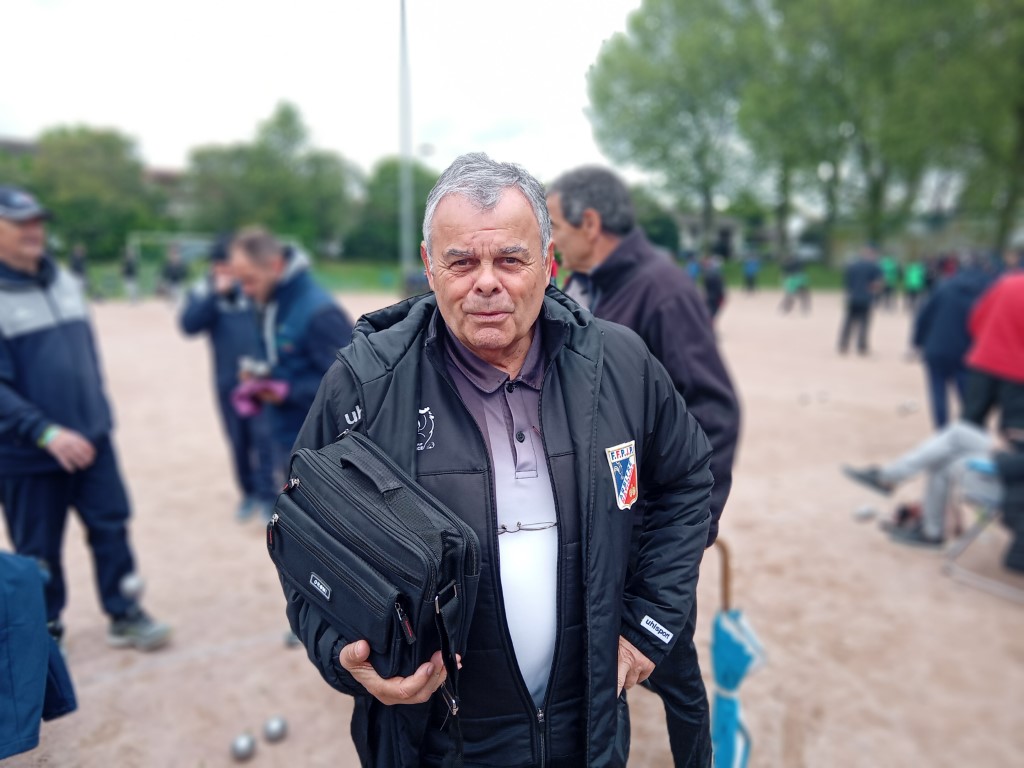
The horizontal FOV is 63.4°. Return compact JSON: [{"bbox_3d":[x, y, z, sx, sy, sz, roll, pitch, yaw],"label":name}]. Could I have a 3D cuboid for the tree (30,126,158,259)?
[{"bbox_3d":[-24.684,-11.159,48.863,7.668,7.782,7.000,0,9,0],"label":"tree"}]

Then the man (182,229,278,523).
[{"bbox_3d":[-1.739,-0.026,5.138,0.620,1.774,0.450,-2,9,-11],"label":"man"}]

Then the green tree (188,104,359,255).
[{"bbox_3d":[-14.035,-11.852,48.754,10.475,9.066,8.500,0,9,0],"label":"green tree"}]

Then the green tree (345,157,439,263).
[{"bbox_3d":[-6.753,-10.086,48.018,5.913,6.021,5.600,0,9,0],"label":"green tree"}]

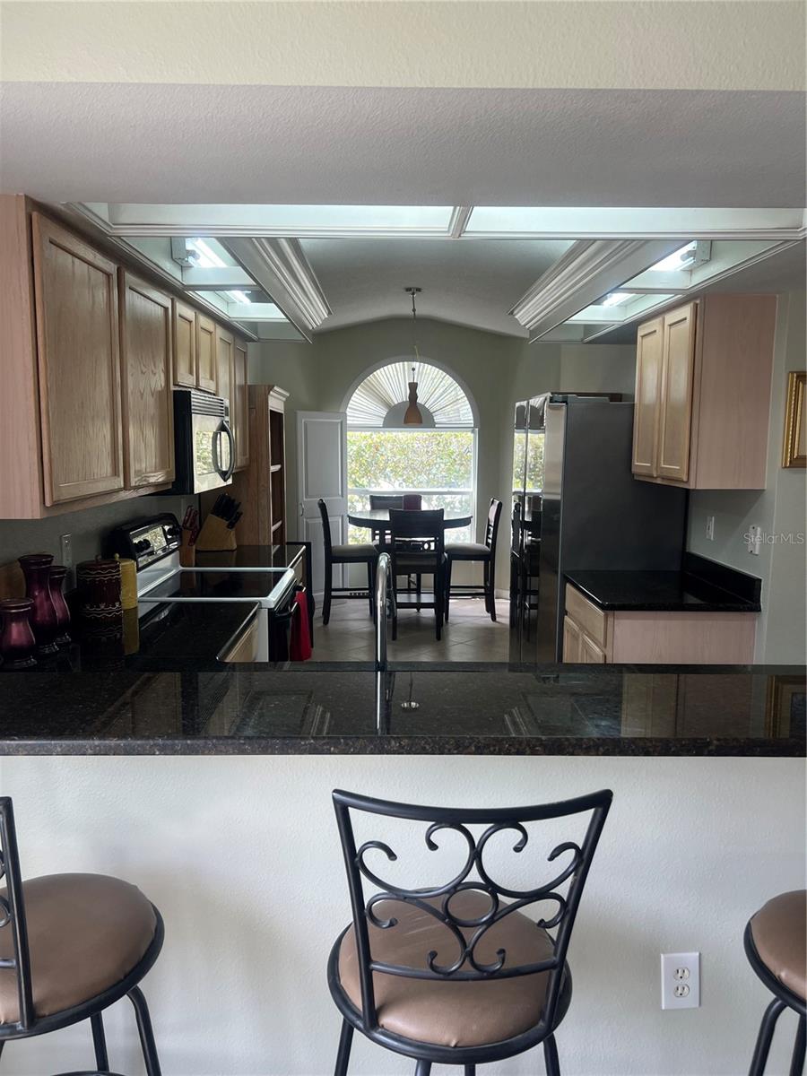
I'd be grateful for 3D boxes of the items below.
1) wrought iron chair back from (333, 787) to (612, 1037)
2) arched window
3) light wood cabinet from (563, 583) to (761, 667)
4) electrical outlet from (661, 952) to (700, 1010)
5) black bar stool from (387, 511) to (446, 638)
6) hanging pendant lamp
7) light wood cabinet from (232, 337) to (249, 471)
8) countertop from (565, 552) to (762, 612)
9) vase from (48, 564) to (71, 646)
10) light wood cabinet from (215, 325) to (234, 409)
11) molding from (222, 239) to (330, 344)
[{"bbox_3d":[0.091,0.553,1.155,0.390,0.400,0.110,0,7,-1],"label":"wrought iron chair back"},{"bbox_3d":[0.071,-0.825,7.841,1.280,1.760,0.100,0,7,-1],"label":"arched window"},{"bbox_3d":[1.099,0.682,3.688,0.615,0.882,0.765,0,7,-1],"label":"light wood cabinet"},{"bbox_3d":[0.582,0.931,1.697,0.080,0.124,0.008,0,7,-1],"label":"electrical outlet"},{"bbox_3d":[0.101,0.263,6.368,0.445,1.019,0.500,0,7,-1],"label":"black bar stool"},{"bbox_3d":[0.081,-1.425,6.372,0.152,1.062,0.150,0,7,-1],"label":"hanging pendant lamp"},{"bbox_3d":[-1.076,-0.764,4.621,0.330,0.765,0.470,0,7,-1],"label":"light wood cabinet"},{"bbox_3d":[1.106,0.179,3.613,0.637,0.135,0.785,0,7,-1],"label":"countertop"},{"bbox_3d":[-1.125,0.214,2.627,0.105,0.250,0.105,0,7,-1],"label":"vase"},{"bbox_3d":[-1.056,-0.693,4.104,0.320,0.745,0.440,0,7,-1],"label":"light wood cabinet"},{"bbox_3d":[-0.478,-1.111,3.601,0.130,0.190,2.550,0,7,-1],"label":"molding"}]

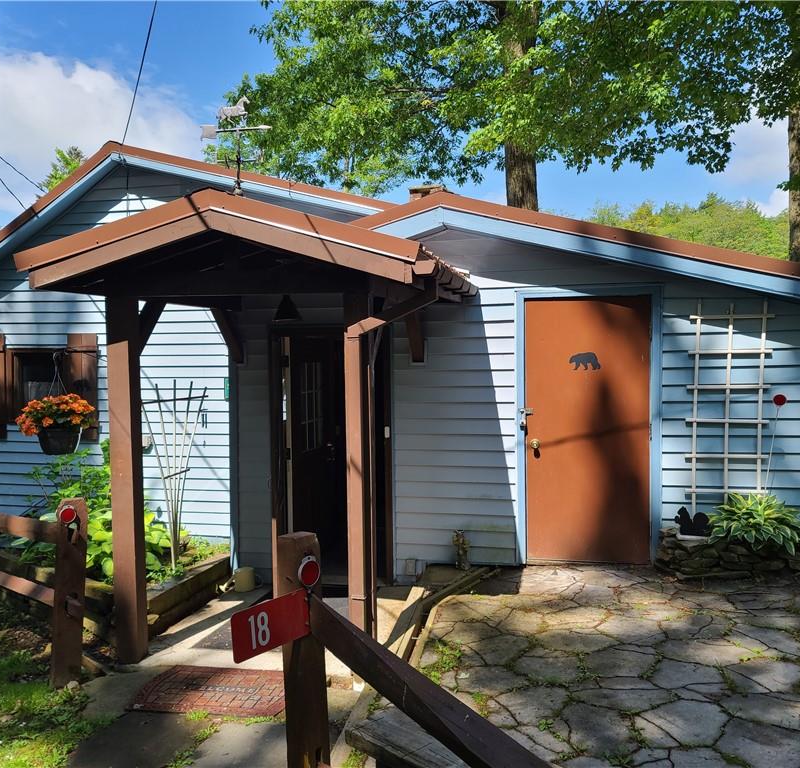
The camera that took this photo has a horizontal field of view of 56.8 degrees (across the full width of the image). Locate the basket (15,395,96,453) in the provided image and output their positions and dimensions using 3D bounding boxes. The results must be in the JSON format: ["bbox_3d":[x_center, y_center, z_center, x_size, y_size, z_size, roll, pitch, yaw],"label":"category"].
[{"bbox_3d":[-2.331,0.264,5.011,0.482,0.400,0.460,0,2,14],"label":"basket"}]

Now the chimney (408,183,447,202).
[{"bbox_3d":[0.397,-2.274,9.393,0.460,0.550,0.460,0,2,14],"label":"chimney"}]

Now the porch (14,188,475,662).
[{"bbox_3d":[-0.884,0.305,5.248,2.660,2.951,1.870,0,2,14],"label":"porch"}]

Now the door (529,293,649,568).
[{"bbox_3d":[1.428,0.361,5.642,0.922,2.034,0.050,0,2,14],"label":"door"}]

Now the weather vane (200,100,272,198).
[{"bbox_3d":[-1.026,-1.481,4.623,0.469,0.612,0.240,0,2,14],"label":"weather vane"}]

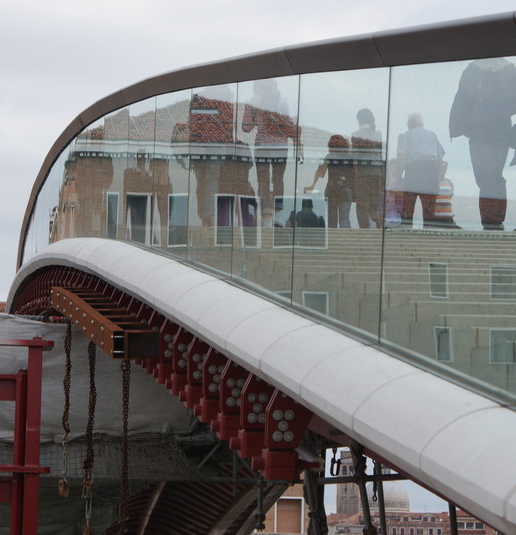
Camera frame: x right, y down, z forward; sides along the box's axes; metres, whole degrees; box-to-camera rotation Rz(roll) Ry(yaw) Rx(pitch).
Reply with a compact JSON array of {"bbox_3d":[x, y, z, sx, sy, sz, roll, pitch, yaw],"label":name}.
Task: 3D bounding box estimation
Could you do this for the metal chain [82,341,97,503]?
[{"bbox_3d":[-1.151,1.052,15.950,0.075,1.110,0.070,1,-8,-4],"label":"metal chain"}]

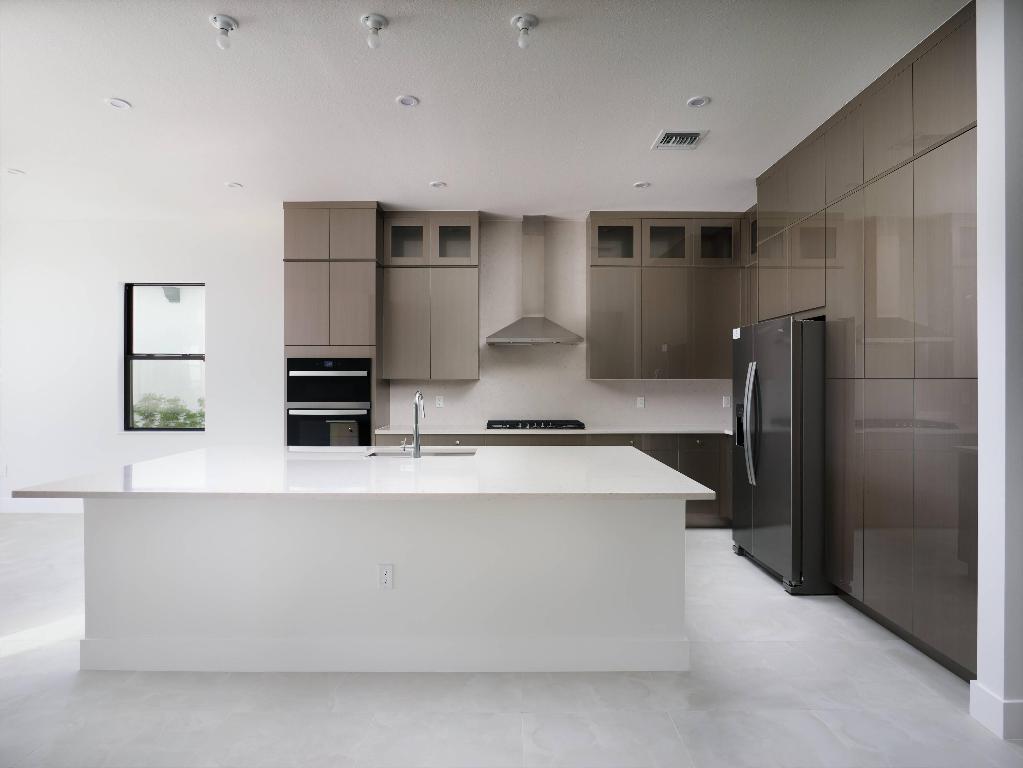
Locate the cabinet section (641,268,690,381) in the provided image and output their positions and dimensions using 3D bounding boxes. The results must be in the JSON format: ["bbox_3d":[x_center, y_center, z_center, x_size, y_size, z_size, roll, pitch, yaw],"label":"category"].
[{"bbox_3d":[1.513,-0.587,5.336,0.495,1.082,0.330,0,1,0],"label":"cabinet section"}]

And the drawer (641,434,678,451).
[{"bbox_3d":[1.338,0.532,5.051,0.338,0.145,0.500,0,1,0],"label":"drawer"}]

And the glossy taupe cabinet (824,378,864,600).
[{"bbox_3d":[2.340,0.618,3.264,0.610,1.292,0.380,0,0,0],"label":"glossy taupe cabinet"}]

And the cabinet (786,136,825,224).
[{"bbox_3d":[2.340,-1.403,3.687,0.610,0.461,0.465,0,0,0],"label":"cabinet"}]

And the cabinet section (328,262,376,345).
[{"bbox_3d":[-1.448,-0.734,5.171,0.431,0.758,0.610,0,1,0],"label":"cabinet section"}]

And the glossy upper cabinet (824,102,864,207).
[{"bbox_3d":[2.340,-1.399,3.264,0.610,0.461,0.380,0,0,0],"label":"glossy upper cabinet"}]

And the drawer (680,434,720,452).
[{"bbox_3d":[1.688,0.532,5.050,0.361,0.145,0.500,0,1,0],"label":"drawer"}]

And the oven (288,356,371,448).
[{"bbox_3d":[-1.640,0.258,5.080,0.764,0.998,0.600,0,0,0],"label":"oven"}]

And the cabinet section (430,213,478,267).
[{"bbox_3d":[-0.548,-1.394,5.318,0.464,0.497,0.330,0,1,0],"label":"cabinet section"}]

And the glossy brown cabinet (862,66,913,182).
[{"bbox_3d":[2.340,-1.396,2.885,0.610,0.461,0.377,0,0,0],"label":"glossy brown cabinet"}]

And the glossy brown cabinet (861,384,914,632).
[{"bbox_3d":[2.340,0.622,2.885,0.610,1.292,0.377,0,0,0],"label":"glossy brown cabinet"}]

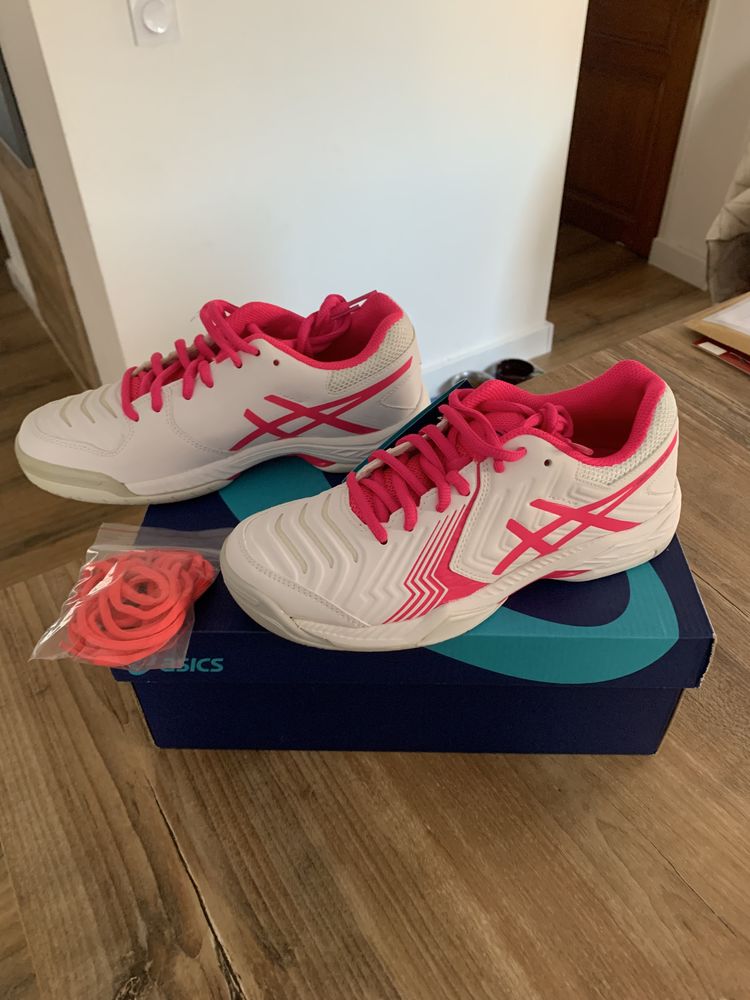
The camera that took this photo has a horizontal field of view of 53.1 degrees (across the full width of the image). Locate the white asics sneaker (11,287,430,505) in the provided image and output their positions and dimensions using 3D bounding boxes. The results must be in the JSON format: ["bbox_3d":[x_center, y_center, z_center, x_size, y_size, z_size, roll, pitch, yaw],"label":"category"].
[{"bbox_3d":[-0.099,-0.072,0.490,0.267,0.107,0.097,-8,41,-8],"label":"white asics sneaker"}]

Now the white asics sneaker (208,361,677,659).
[{"bbox_3d":[0.046,-0.002,0.402,0.265,0.107,0.097,-11,41,-11],"label":"white asics sneaker"}]

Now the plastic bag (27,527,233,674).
[{"bbox_3d":[-0.132,0.046,0.419,0.092,0.030,0.115,0,40,2],"label":"plastic bag"}]

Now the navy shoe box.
[{"bbox_3d":[0.019,0.049,0.517,0.328,0.118,0.210,0,40,2],"label":"navy shoe box"}]

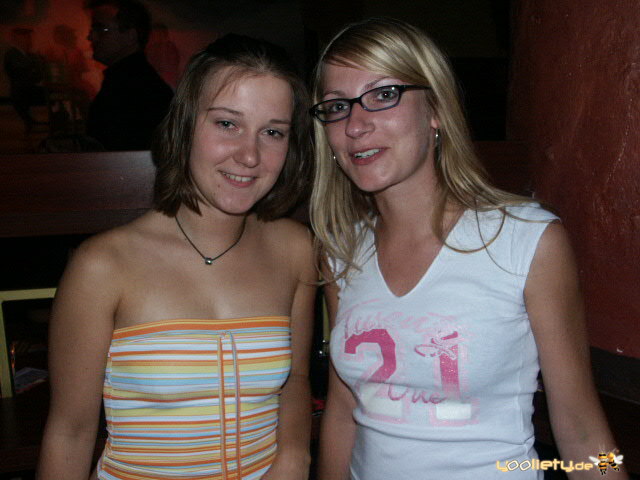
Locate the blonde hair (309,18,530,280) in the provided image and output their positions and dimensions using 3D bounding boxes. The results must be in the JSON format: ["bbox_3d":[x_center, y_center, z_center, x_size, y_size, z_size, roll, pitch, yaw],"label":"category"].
[{"bbox_3d":[0.142,-0.125,0.890,0.275,0.350,0.235,-1,6,25],"label":"blonde hair"}]

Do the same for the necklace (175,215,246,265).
[{"bbox_3d":[-0.153,-0.005,0.885,0.112,0.080,0.110,0,9,-16],"label":"necklace"}]

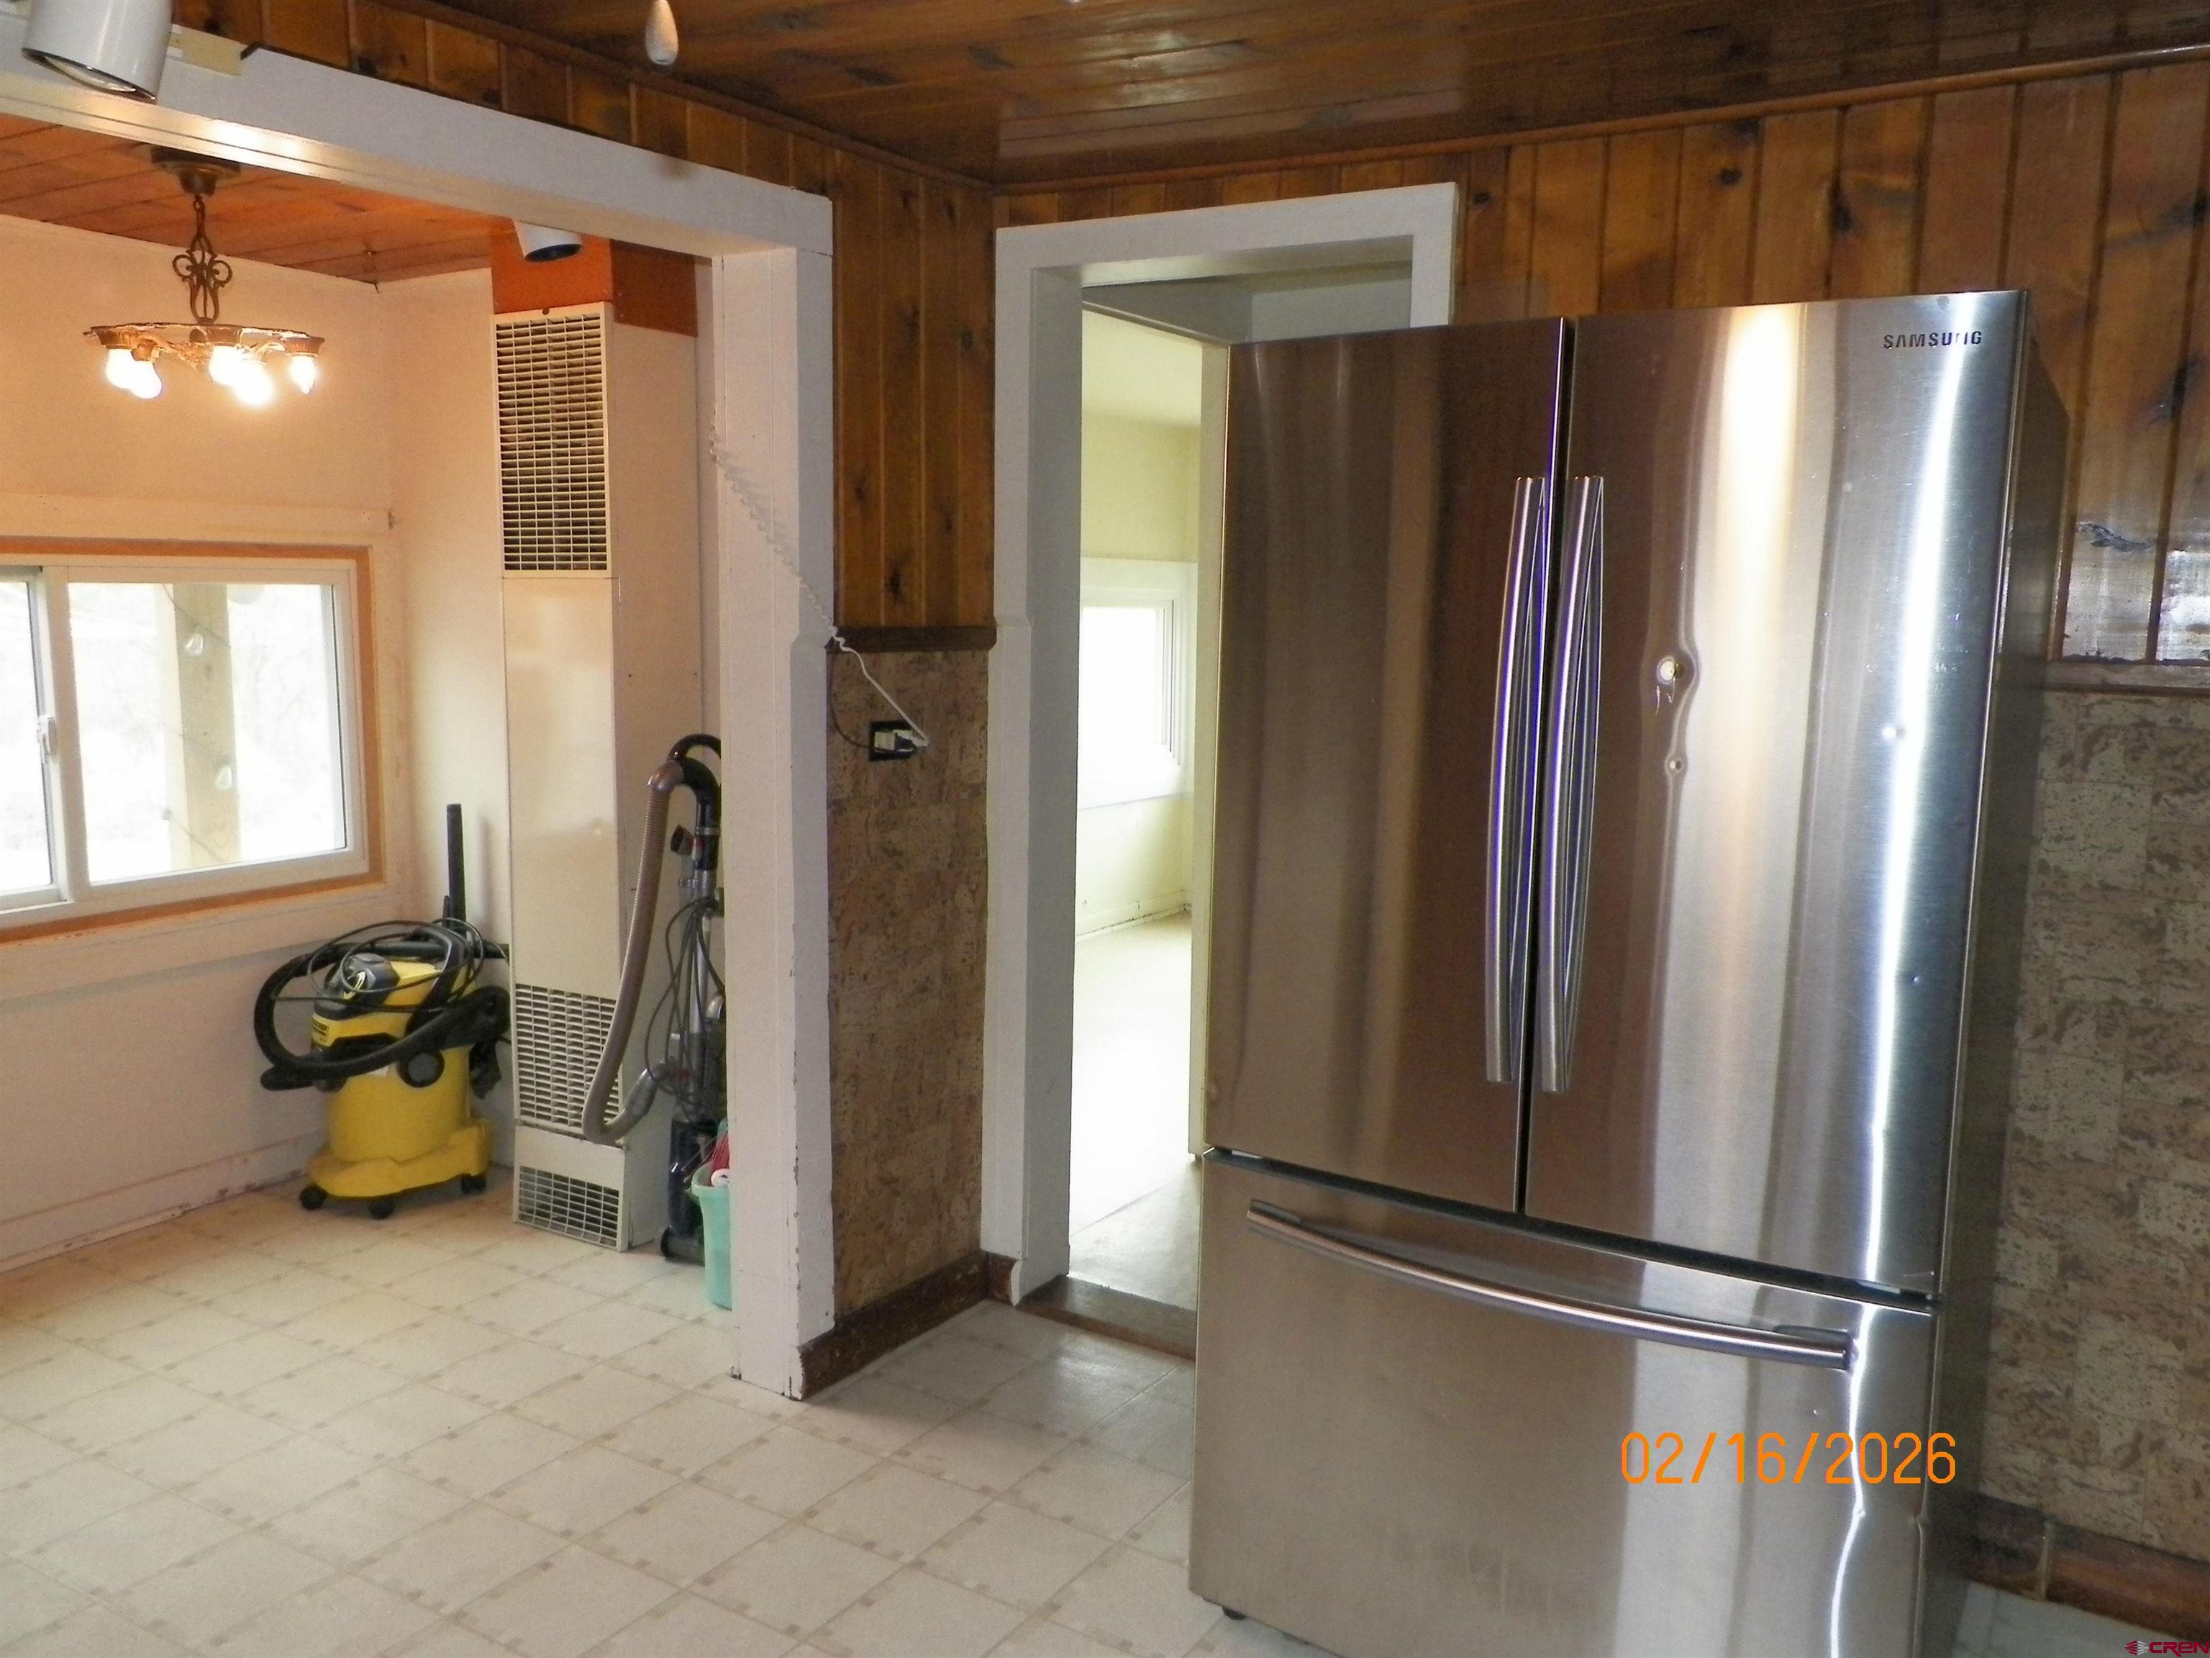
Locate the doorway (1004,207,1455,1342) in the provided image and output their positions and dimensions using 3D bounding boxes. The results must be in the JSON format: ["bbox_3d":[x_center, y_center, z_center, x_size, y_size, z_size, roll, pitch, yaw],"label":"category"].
[{"bbox_3d":[0.196,-0.044,3.019,0.920,2.130,0.160,6,9,32],"label":"doorway"}]

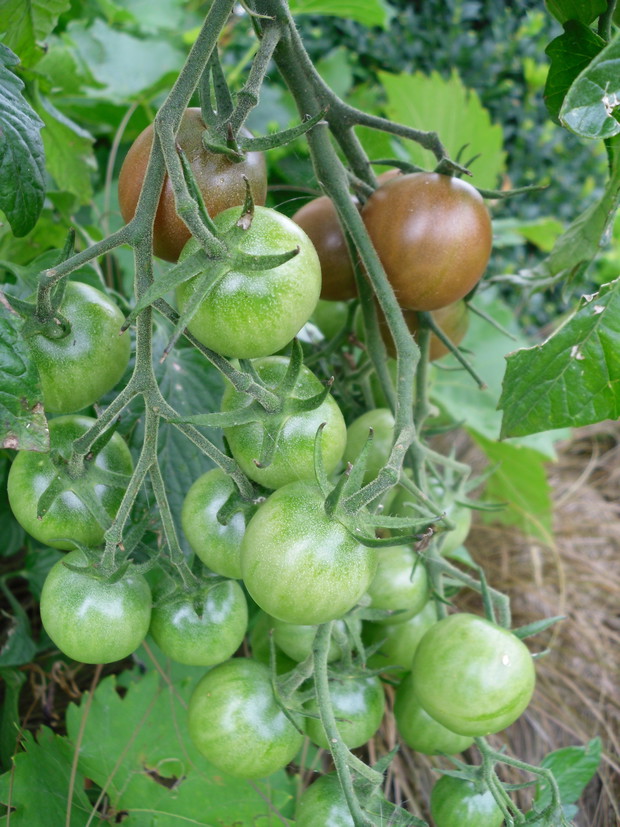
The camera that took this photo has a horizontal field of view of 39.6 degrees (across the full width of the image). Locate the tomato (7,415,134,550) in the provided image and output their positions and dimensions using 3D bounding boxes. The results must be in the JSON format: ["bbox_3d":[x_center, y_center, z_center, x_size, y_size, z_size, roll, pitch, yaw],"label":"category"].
[{"bbox_3d":[-0.080,0.023,0.286,0.043,0.043,0.041,16,-16,-5],"label":"tomato"}]

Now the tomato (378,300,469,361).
[{"bbox_3d":[0.041,-0.036,0.314,0.034,0.033,0.034,0,60,0],"label":"tomato"}]

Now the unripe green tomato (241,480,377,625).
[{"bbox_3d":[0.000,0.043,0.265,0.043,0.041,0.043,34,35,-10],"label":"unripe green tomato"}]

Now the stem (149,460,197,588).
[{"bbox_3d":[-0.045,0.038,0.285,0.007,0.052,0.006,-11,28,0],"label":"stem"}]

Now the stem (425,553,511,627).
[{"bbox_3d":[0.050,0.055,0.271,0.027,0.023,0.009,0,22,0],"label":"stem"}]

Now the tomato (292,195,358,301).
[{"bbox_3d":[0.011,-0.057,0.293,0.036,0.034,0.036,11,24,-4],"label":"tomato"}]

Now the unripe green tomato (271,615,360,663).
[{"bbox_3d":[0.002,0.069,0.290,0.031,0.029,0.031,17,24,-6],"label":"unripe green tomato"}]

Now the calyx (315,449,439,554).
[{"bbox_3d":[0.018,0.023,0.229,0.032,0.014,0.032,19,36,-35],"label":"calyx"}]

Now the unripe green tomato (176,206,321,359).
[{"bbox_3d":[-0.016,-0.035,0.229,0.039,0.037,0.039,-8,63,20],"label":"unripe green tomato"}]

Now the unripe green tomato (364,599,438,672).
[{"bbox_3d":[0.034,0.088,0.350,0.037,0.036,0.037,0,28,0],"label":"unripe green tomato"}]

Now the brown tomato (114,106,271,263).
[{"bbox_3d":[-0.035,-0.068,0.254,0.045,0.042,0.045,11,46,-27],"label":"brown tomato"}]

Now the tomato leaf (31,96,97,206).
[{"bbox_3d":[-0.106,-0.114,0.370,0.031,0.051,0.018,-17,0,-19],"label":"tomato leaf"}]

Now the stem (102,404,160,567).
[{"bbox_3d":[-0.058,0.024,0.274,0.008,0.058,0.006,18,17,0],"label":"stem"}]

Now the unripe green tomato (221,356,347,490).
[{"bbox_3d":[-0.008,0.003,0.247,0.037,0.037,0.035,-2,-18,6],"label":"unripe green tomato"}]

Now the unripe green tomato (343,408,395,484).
[{"bbox_3d":[0.026,0.012,0.309,0.029,0.028,0.029,0,24,0],"label":"unripe green tomato"}]

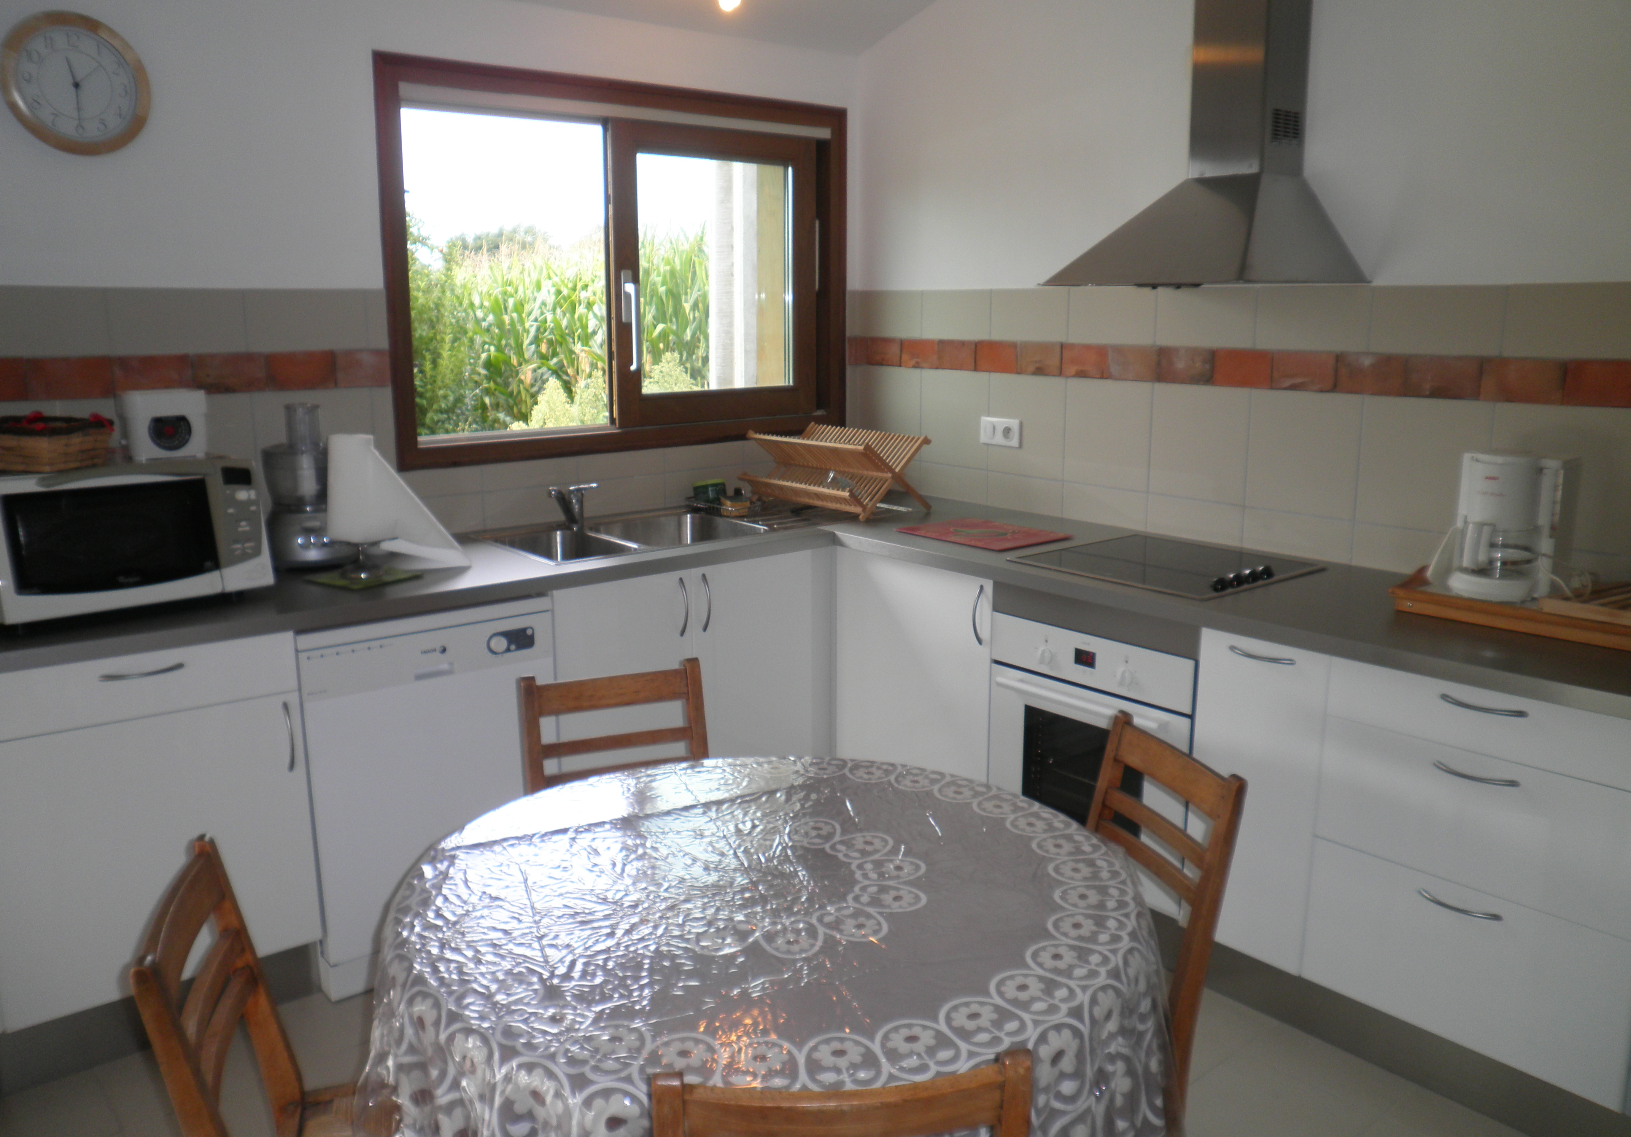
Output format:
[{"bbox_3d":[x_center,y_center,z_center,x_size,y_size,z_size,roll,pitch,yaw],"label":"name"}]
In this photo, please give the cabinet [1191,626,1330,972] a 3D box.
[{"bbox_3d":[1.163,0.464,2.849,0.580,0.725,0.298,-10,15,-39],"label":"cabinet"}]

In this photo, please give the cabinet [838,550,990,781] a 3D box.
[{"bbox_3d":[0.475,0.296,3.639,0.580,0.725,0.610,-10,15,-39],"label":"cabinet"}]

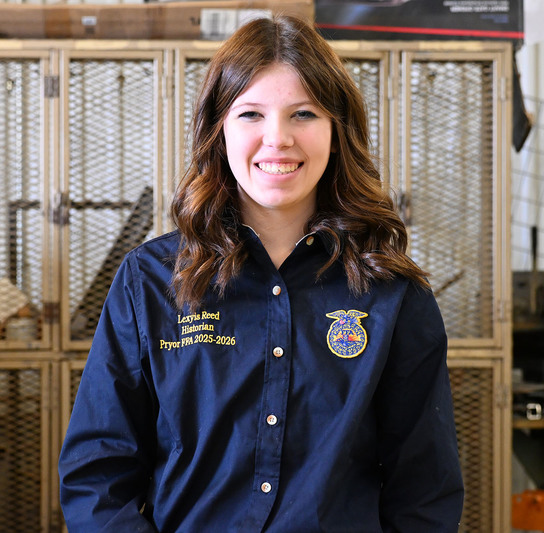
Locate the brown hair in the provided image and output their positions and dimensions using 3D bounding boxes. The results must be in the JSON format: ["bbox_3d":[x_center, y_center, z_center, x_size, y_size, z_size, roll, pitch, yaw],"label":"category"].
[{"bbox_3d":[0.033,-0.126,2.030,0.310,0.355,0.250,0,3,0],"label":"brown hair"}]

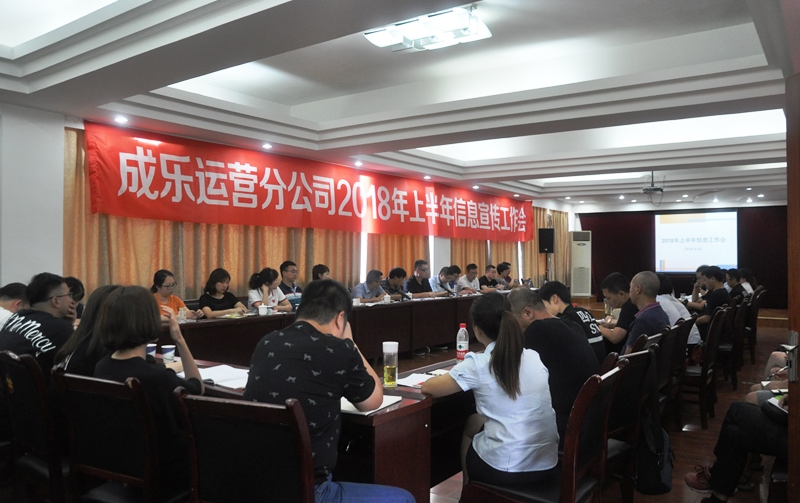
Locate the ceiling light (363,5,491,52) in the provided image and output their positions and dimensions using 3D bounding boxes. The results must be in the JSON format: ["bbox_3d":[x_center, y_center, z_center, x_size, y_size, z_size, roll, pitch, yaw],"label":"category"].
[{"bbox_3d":[0.243,-1.825,4.971,0.980,0.180,0.600,1,0,36],"label":"ceiling light"}]

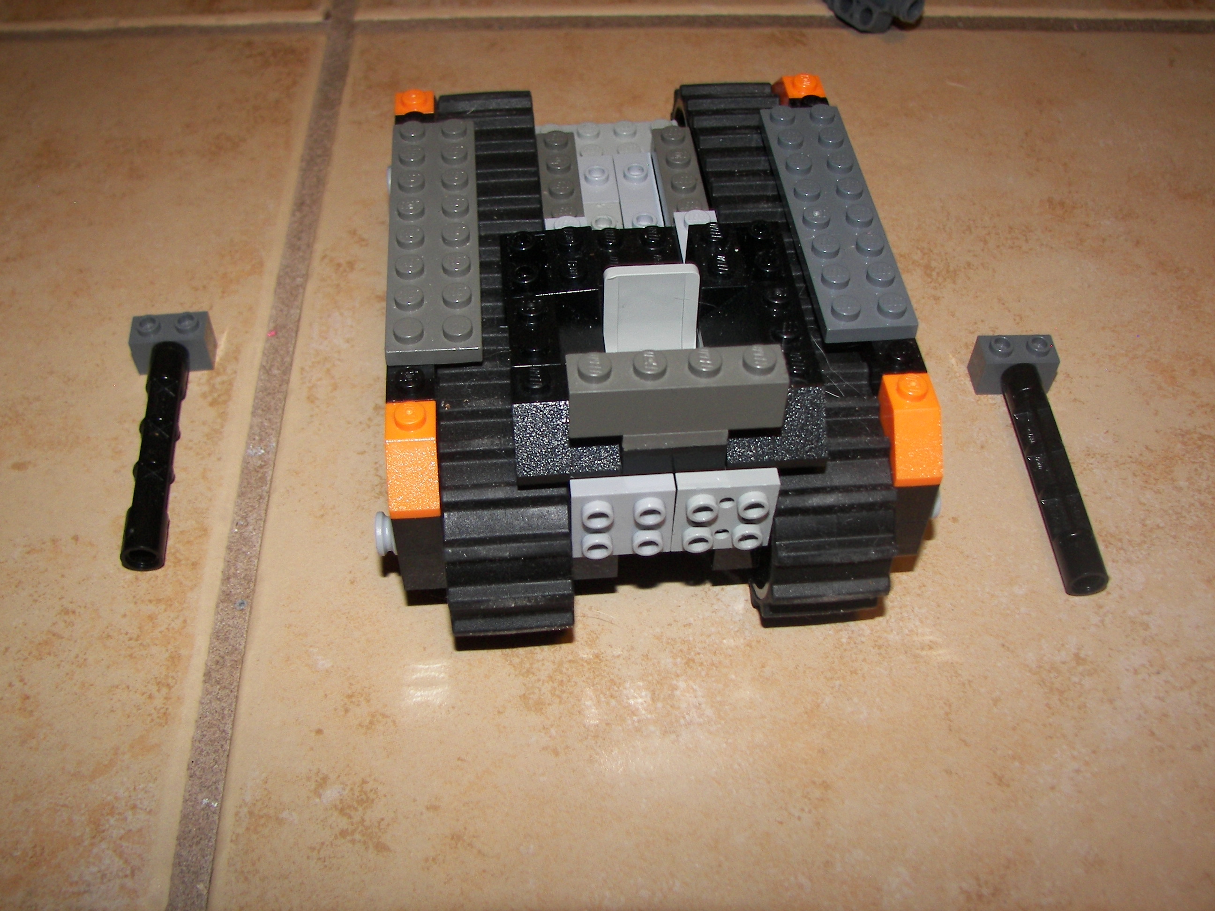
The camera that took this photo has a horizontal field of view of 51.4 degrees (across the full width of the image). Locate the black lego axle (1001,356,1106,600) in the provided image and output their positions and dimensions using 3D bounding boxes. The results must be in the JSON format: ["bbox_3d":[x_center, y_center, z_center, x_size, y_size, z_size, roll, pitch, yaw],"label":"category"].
[{"bbox_3d":[0.088,0.004,0.251,0.008,0.008,0.054,0,48,-2],"label":"black lego axle"}]

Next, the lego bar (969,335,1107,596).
[{"bbox_3d":[0.088,0.000,0.253,0.016,0.011,0.062,0,48,-2],"label":"lego bar"}]

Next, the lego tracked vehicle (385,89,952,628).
[{"bbox_3d":[0.004,-0.031,0.243,0.093,0.067,0.130,-3,48,-4],"label":"lego tracked vehicle"}]

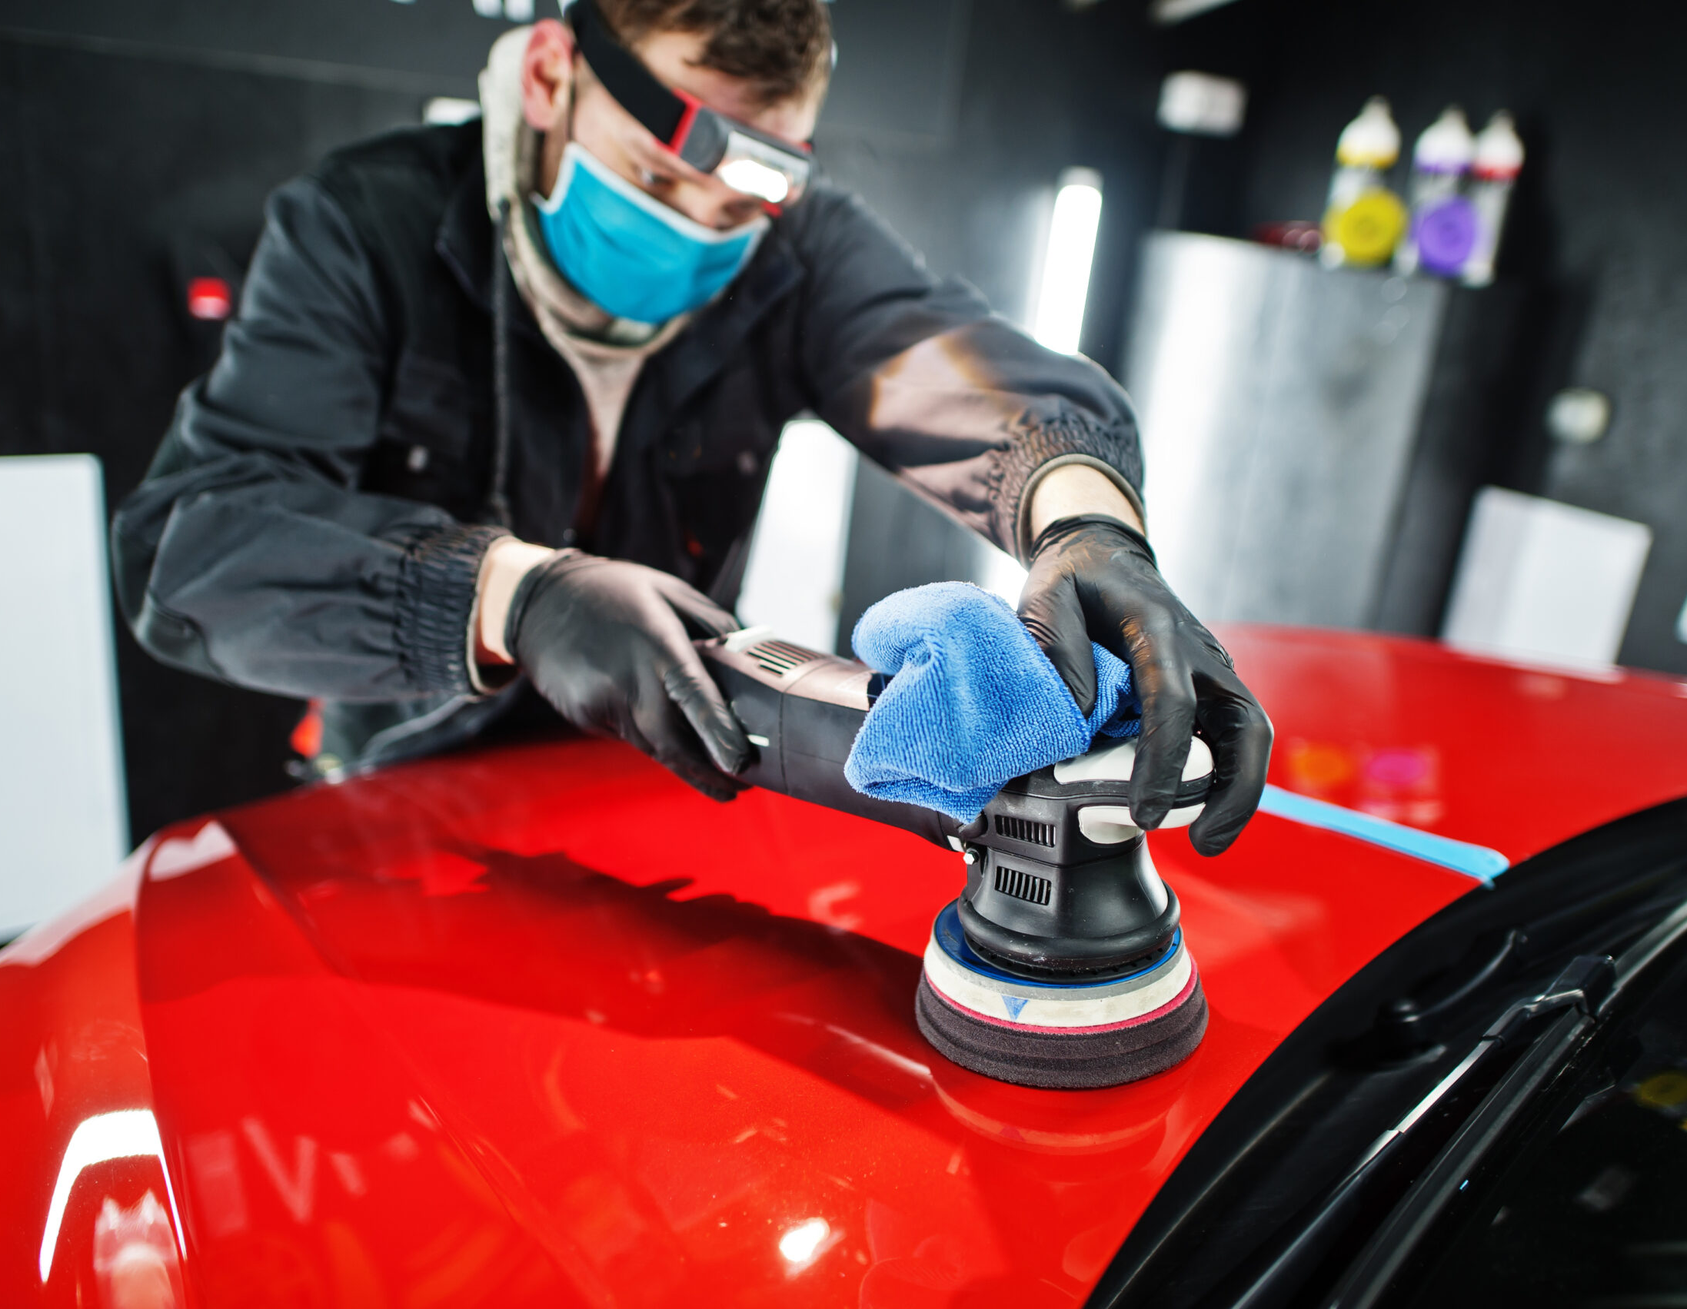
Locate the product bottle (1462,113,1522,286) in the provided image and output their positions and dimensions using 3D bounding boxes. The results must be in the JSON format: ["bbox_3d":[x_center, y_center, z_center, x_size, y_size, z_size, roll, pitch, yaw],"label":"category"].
[{"bbox_3d":[1.062,-0.753,2.170,0.082,0.260,0.082,12,18,22],"label":"product bottle"}]

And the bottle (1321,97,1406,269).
[{"bbox_3d":[0.844,-0.762,2.120,0.082,0.260,0.082,11,17,18],"label":"bottle"}]

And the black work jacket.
[{"bbox_3d":[-0.195,-0.039,0.952,0.578,0.573,0.624,1,29,-14],"label":"black work jacket"}]

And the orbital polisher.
[{"bbox_3d":[0.012,0.089,0.734,0.385,0.175,0.152,7,19,33],"label":"orbital polisher"}]

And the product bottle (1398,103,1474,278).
[{"bbox_3d":[0.968,-0.750,2.130,0.082,0.260,0.082,12,17,20],"label":"product bottle"}]

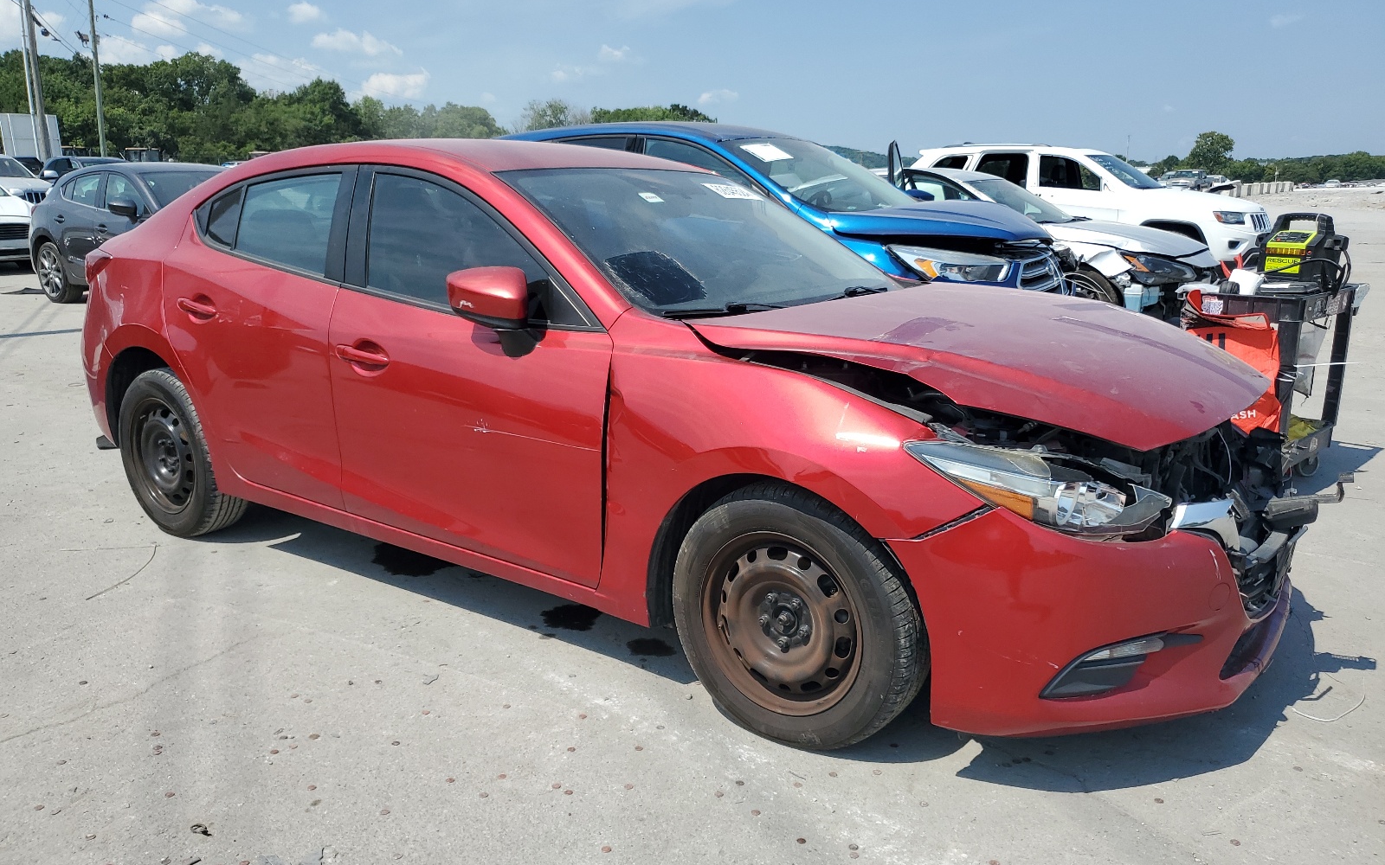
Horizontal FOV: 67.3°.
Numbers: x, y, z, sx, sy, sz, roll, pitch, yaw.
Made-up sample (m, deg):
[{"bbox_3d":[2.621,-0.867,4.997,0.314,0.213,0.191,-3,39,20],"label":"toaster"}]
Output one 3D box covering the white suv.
[{"bbox_3d":[5.190,-3.030,14.350,4.820,1.770,1.950,10,17,35],"label":"white suv"}]

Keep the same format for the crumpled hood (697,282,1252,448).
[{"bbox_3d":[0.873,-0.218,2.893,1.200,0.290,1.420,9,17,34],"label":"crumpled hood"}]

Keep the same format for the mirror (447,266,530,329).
[{"bbox_3d":[-0.522,-0.343,2.686,0.145,0.150,0.200,9,17,34],"label":"mirror"}]

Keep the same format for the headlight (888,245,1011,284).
[{"bbox_3d":[1.351,-0.891,5.502,0.530,0.200,0.420,10,17,36],"label":"headlight"}]

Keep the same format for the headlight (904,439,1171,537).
[{"bbox_3d":[0.757,0.125,2.268,0.520,0.220,0.400,9,17,34],"label":"headlight"}]

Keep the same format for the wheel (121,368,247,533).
[{"bbox_3d":[-1.958,0.072,4.013,0.650,0.650,0.210,9,16,34],"label":"wheel"}]

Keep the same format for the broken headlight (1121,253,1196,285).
[{"bbox_3d":[3.523,-1.237,7.850,0.480,0.250,0.400,11,18,39],"label":"broken headlight"}]

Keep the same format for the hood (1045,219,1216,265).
[{"bbox_3d":[3.780,-1.652,8.789,1.180,0.290,1.420,9,16,33],"label":"hood"}]

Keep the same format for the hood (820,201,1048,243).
[{"bbox_3d":[1.723,-1.350,6.677,1.150,0.260,1.500,10,17,36],"label":"hood"}]

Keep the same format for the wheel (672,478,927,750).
[{"bbox_3d":[0.253,0.432,2.506,0.650,0.650,0.210,10,17,36],"label":"wheel"}]

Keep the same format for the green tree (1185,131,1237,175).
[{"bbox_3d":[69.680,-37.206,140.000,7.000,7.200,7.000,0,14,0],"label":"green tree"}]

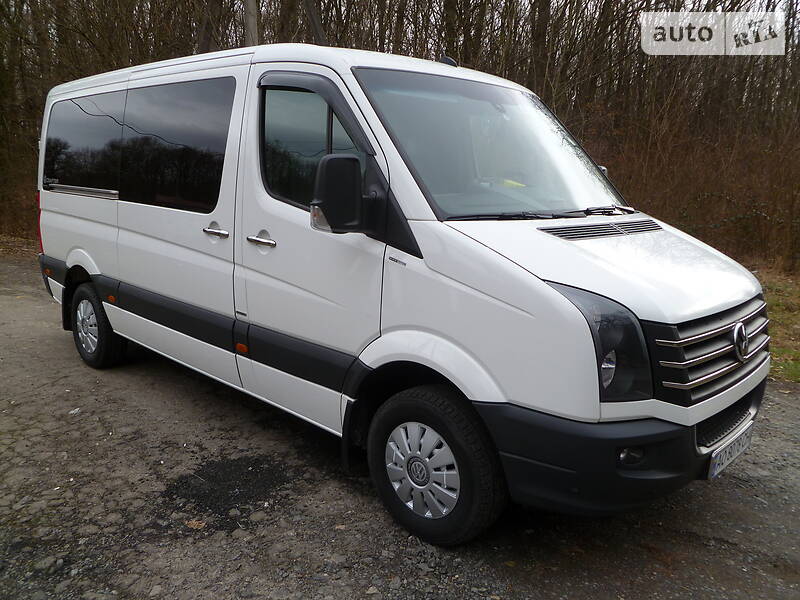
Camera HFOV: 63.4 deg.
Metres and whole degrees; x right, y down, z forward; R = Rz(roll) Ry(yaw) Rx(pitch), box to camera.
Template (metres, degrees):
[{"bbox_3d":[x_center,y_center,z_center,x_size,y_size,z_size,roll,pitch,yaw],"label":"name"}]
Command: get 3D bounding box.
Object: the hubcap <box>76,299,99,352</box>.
[{"bbox_3d":[-2.556,0.220,5.309,0.435,0.435,0.070,11,15,42],"label":"hubcap"}]

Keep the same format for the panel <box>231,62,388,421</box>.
[{"bbox_3d":[-0.470,-0.298,3.305,1.300,1.845,0.230,13,16,42],"label":"panel"}]

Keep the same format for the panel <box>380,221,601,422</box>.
[{"bbox_3d":[0.346,0.048,2.600,1.000,0.680,0.255,13,16,42],"label":"panel"}]

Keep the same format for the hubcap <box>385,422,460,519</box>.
[{"bbox_3d":[0.098,0.750,2.856,0.435,0.435,0.070,11,15,42],"label":"hubcap"}]

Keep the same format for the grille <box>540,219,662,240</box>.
[{"bbox_3d":[1.021,-0.337,3.083,1.180,0.050,0.160,-10,39,-46],"label":"grille"}]

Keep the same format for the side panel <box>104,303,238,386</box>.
[{"bbox_3d":[-1.581,0.270,4.362,1.800,0.220,0.060,13,16,42],"label":"side panel"}]

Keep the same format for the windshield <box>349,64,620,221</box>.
[{"bbox_3d":[0.578,-0.814,3.427,1.750,0.200,1.120,-10,60,-46],"label":"windshield"}]

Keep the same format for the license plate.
[{"bbox_3d":[1.458,0.647,2.832,0.020,0.112,0.520,13,16,42],"label":"license plate"}]

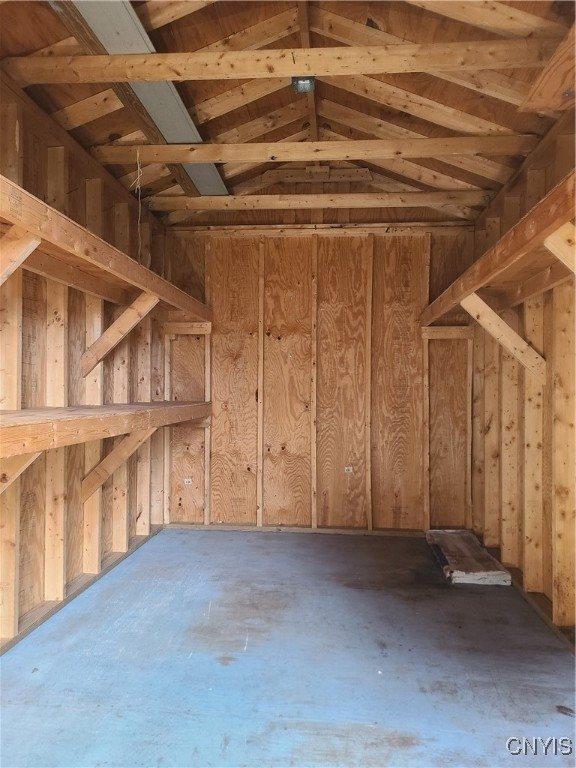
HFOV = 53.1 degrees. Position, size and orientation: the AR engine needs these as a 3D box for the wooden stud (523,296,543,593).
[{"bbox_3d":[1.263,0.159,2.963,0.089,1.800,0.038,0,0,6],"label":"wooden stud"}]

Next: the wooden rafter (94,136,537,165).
[{"bbox_3d":[0.109,-1.228,3.041,2.360,0.089,0.038,0,-1,5],"label":"wooden rafter"}]

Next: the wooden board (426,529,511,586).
[{"bbox_3d":[1.082,1.054,3.589,0.327,0.078,0.930,0,-1,5],"label":"wooden board"}]

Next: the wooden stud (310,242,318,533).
[{"bbox_3d":[0.205,-0.020,4.290,0.038,2.147,0.089,0,-1,5],"label":"wooden stud"}]

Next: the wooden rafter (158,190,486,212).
[{"bbox_3d":[0.188,-1.224,3.885,2.360,0.089,0.038,0,0,5],"label":"wooden rafter"}]

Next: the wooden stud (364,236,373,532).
[{"bbox_3d":[0.615,-0.018,4.253,0.038,2.159,0.089,0,0,6],"label":"wooden stud"}]

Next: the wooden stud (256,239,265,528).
[{"bbox_3d":[-0.196,-0.023,4.327,0.038,2.147,0.089,0,-1,5],"label":"wooden stud"}]

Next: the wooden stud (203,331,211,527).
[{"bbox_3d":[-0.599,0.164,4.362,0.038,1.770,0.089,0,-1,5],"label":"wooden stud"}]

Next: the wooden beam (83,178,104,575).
[{"bbox_3d":[-1.064,-0.042,3.169,0.089,2.147,0.038,0,-1,5],"label":"wooden beam"}]

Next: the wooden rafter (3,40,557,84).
[{"bbox_3d":[-0.010,-1.238,2.231,2.320,0.089,0.038,0,0,5],"label":"wooden rafter"}]

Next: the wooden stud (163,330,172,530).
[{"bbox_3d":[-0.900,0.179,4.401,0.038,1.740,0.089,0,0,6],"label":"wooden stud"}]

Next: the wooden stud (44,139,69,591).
[{"bbox_3d":[-1.109,-0.044,2.771,0.089,2.159,0.038,0,0,6],"label":"wooden stud"}]

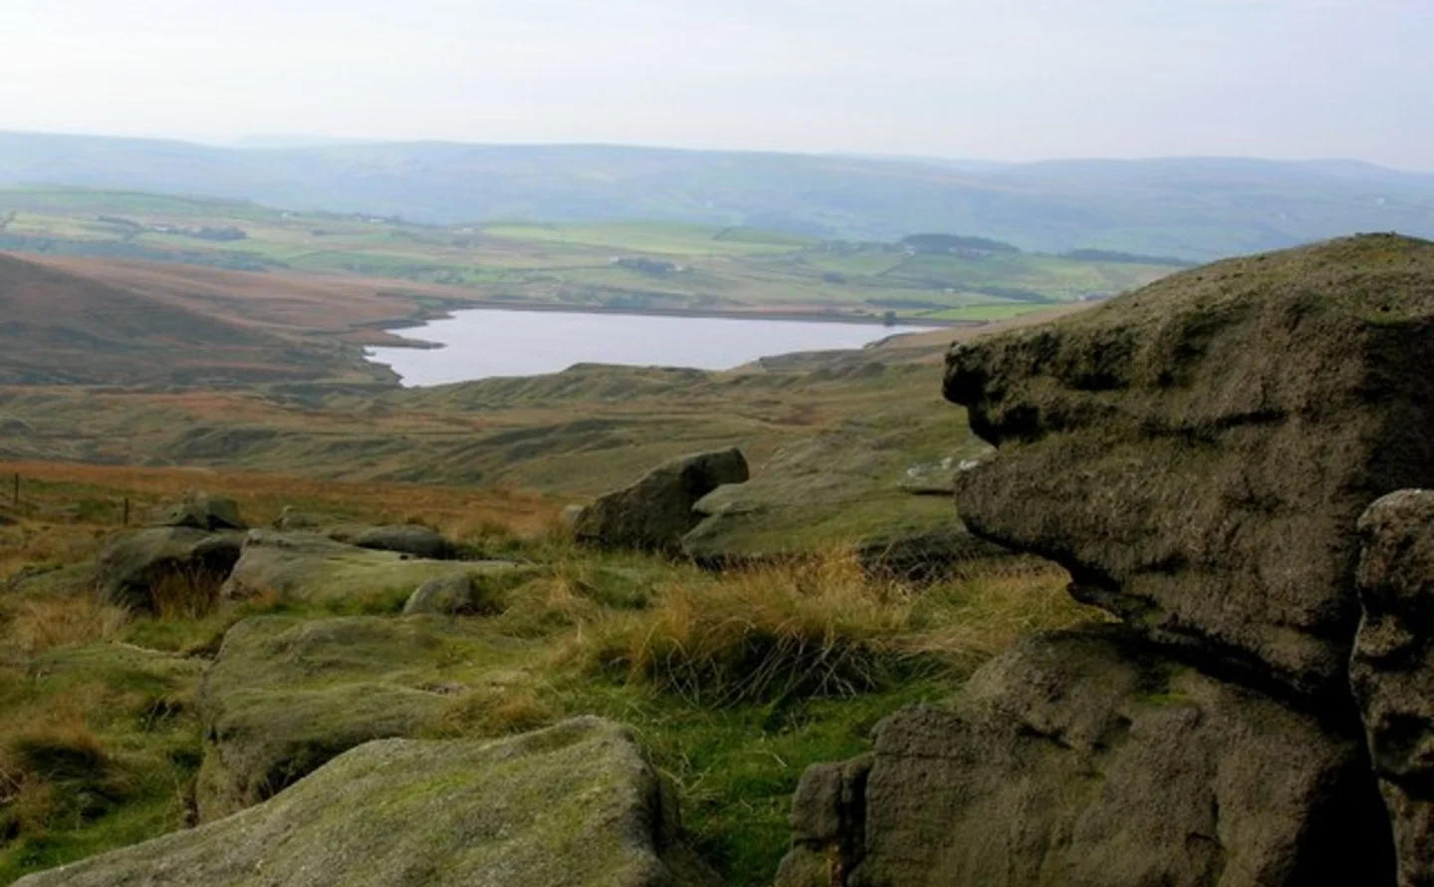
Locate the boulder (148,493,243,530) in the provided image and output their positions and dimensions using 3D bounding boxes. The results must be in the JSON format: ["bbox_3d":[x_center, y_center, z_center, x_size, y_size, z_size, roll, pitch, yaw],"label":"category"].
[{"bbox_3d":[-5.049,0.690,26.500,0.926,0.420,0.720,0,6,-11],"label":"boulder"}]

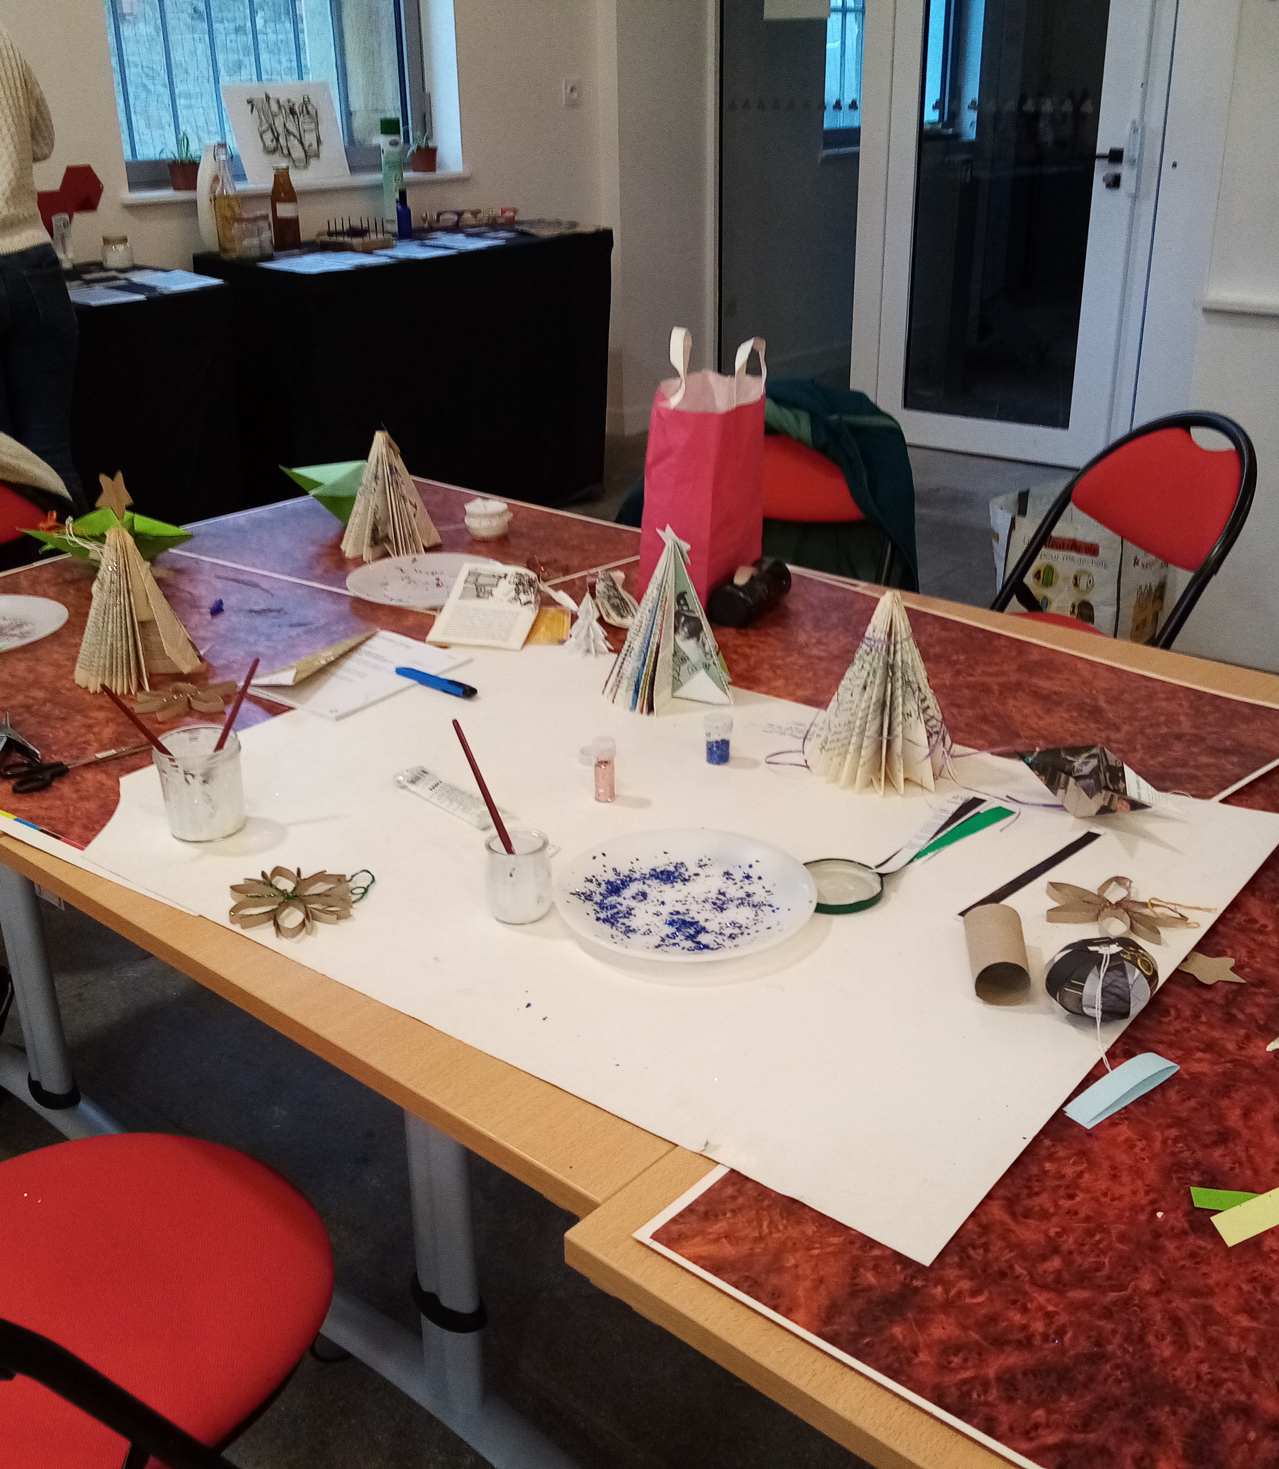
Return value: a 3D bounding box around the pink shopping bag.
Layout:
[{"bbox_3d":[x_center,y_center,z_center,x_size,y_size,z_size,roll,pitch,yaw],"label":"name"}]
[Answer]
[{"bbox_3d":[0.093,-0.379,2.139,0.120,0.358,0.175,14,27,31],"label":"pink shopping bag"}]

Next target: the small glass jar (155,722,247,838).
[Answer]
[{"bbox_3d":[-0.447,0.049,1.498,0.079,0.095,0.079,-1,23,0],"label":"small glass jar"}]

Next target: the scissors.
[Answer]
[{"bbox_3d":[-0.605,0.028,1.615,0.177,0.012,0.076,-14,27,-26],"label":"scissors"}]

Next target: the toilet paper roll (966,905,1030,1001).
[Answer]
[{"bbox_3d":[0.290,0.177,1.195,0.043,0.043,0.093,2,24,7],"label":"toilet paper roll"}]

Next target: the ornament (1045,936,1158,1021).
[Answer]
[{"bbox_3d":[0.353,0.187,1.127,0.085,0.058,0.085,17,29,35],"label":"ornament"}]

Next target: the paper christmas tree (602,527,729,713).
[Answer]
[{"bbox_3d":[0.034,-0.141,1.702,0.155,0.203,0.150,-14,27,-27],"label":"paper christmas tree"}]

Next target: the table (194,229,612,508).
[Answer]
[{"bbox_3d":[-0.753,-1.208,5.081,0.605,0.909,1.255,21,32,40],"label":"table"}]

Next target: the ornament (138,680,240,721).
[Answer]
[{"bbox_3d":[-0.544,-0.043,1.765,0.119,0.015,0.087,-9,25,-17],"label":"ornament"}]

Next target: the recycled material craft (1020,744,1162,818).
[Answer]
[{"bbox_3d":[0.440,0.047,1.435,0.145,0.065,0.100,3,24,9],"label":"recycled material craft"}]

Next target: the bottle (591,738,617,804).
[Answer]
[{"bbox_3d":[-0.037,0.037,1.544,0.024,0.066,0.024,-1,23,0],"label":"bottle"}]

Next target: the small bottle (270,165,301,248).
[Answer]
[{"bbox_3d":[-1.064,-1.565,4.371,0.082,0.226,0.082,17,29,35],"label":"small bottle"}]

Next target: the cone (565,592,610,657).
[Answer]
[{"bbox_3d":[-0.067,-0.148,1.901,0.065,0.073,0.063,-2,24,-2],"label":"cone"}]

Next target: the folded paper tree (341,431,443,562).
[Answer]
[{"bbox_3d":[-0.416,-0.401,2.418,0.165,0.195,0.157,-1,23,0],"label":"folded paper tree"}]

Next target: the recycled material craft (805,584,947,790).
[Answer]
[{"bbox_3d":[0.250,-0.055,1.513,0.145,0.192,0.145,-1,24,0],"label":"recycled material craft"}]

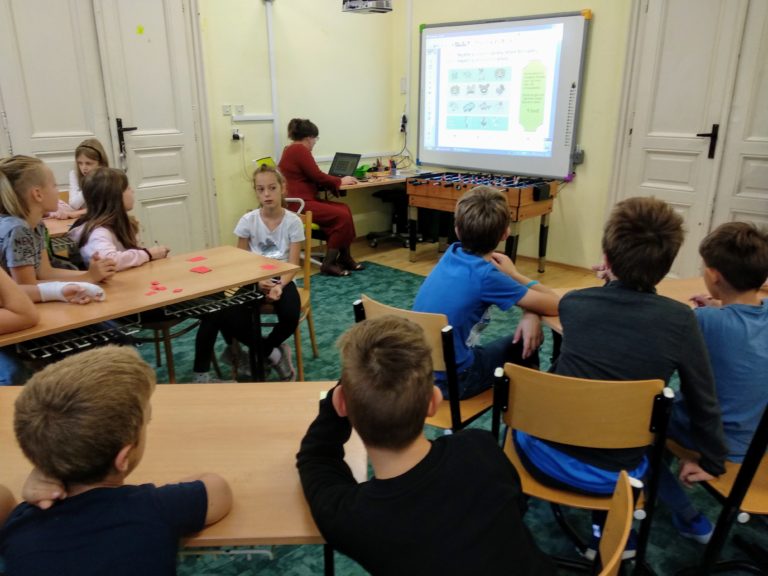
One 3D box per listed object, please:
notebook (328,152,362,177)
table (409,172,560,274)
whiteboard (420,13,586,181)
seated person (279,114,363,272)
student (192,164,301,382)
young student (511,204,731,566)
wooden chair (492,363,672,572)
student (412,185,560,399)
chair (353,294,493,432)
[{"bbox_3d":[-0.420,-1.028,4.883,0.330,0.220,0.280,15,23,37],"label":"notebook"},{"bbox_3d":[0.806,-0.564,5.022,1.070,0.770,0.690,15,23,38],"label":"table"},{"bbox_3d":[1.000,-1.728,5.242,1.690,1.300,0.070,15,23,38],"label":"whiteboard"},{"bbox_3d":[-0.509,-0.723,4.684,0.740,1.260,0.500,-14,23,-37],"label":"seated person"},{"bbox_3d":[-0.635,-0.037,2.838,0.470,1.090,0.590,2,18,5],"label":"student"},{"bbox_3d":[0.623,0.322,1.651,0.500,1.160,0.630,7,19,18],"label":"young student"},{"bbox_3d":[0.511,0.517,1.662,0.420,0.780,0.500,5,18,13],"label":"wooden chair"},{"bbox_3d":[0.384,0.199,2.090,0.480,1.120,0.640,15,23,38],"label":"student"},{"bbox_3d":[0.179,0.372,2.101,0.410,0.780,0.490,14,22,36],"label":"chair"}]

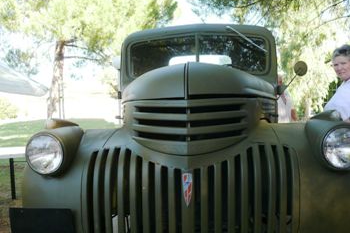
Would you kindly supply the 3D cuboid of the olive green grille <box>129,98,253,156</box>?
[{"bbox_3d":[0.072,0.045,1.610,0.555,0.245,0.170,-1,-5,6],"label":"olive green grille"}]

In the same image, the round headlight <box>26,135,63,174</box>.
[{"bbox_3d":[-0.600,0.173,1.630,0.190,0.190,0.100,-1,1,8],"label":"round headlight"}]

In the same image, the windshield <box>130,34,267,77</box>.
[{"bbox_3d":[0.193,-0.500,2.920,1.120,0.360,0.130,-1,-11,6],"label":"windshield"}]

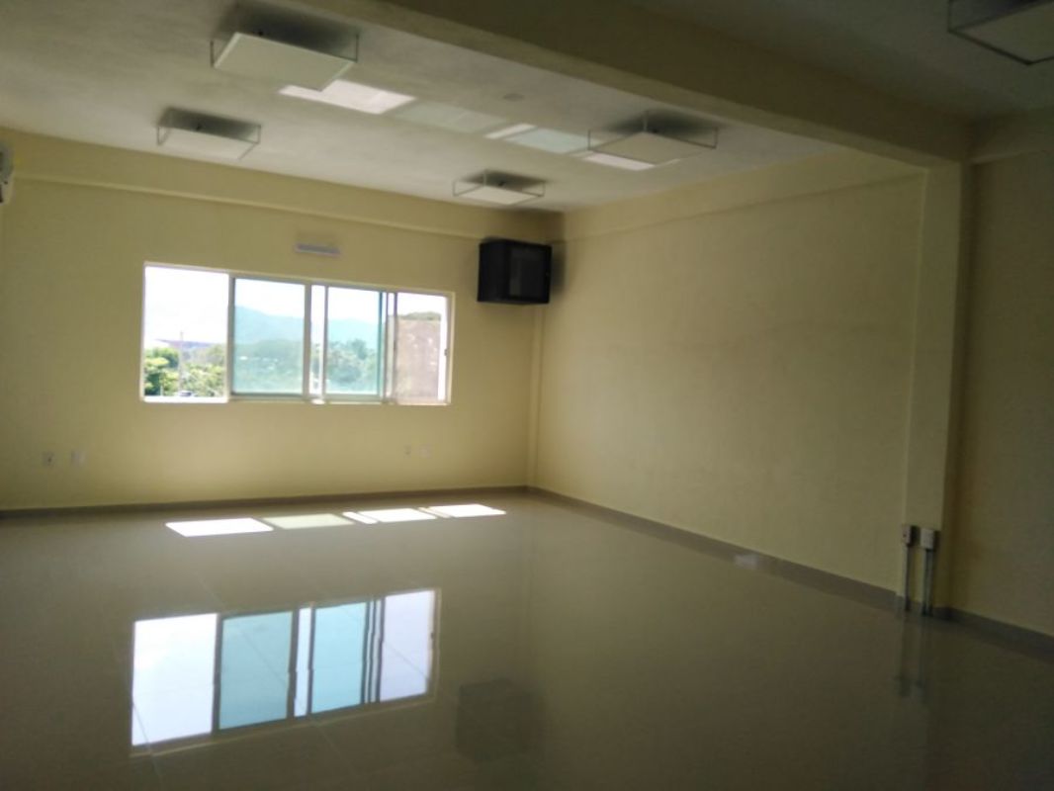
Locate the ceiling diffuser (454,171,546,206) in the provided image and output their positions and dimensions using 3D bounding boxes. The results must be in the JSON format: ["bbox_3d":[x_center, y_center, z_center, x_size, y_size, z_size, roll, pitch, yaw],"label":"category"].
[{"bbox_3d":[-0.262,-1.927,7.389,0.613,0.138,0.613,1,3,-32],"label":"ceiling diffuser"}]

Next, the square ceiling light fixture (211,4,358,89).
[{"bbox_3d":[-1.307,-1.842,4.249,0.613,0.138,0.613,1,3,-32],"label":"square ceiling light fixture"}]

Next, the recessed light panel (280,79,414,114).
[{"bbox_3d":[-1.165,-1.952,5.127,0.700,0.030,0.490,1,3,-32],"label":"recessed light panel"}]

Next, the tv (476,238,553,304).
[{"bbox_3d":[-0.128,-1.311,8.550,0.563,0.603,0.555,1,3,-32],"label":"tv"}]

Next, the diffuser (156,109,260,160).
[{"bbox_3d":[-2.413,-1.968,6.001,0.613,0.138,0.613,1,3,-32],"label":"diffuser"}]

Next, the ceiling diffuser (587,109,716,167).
[{"bbox_3d":[0.880,-1.796,5.549,0.613,0.138,0.613,1,3,-32],"label":"ceiling diffuser"}]

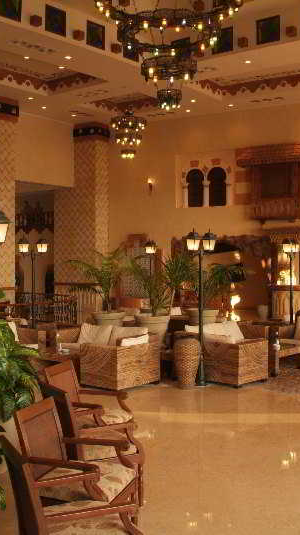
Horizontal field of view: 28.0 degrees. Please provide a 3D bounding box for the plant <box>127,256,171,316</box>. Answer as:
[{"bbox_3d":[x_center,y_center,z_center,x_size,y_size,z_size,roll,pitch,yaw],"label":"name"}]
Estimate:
[{"bbox_3d":[-0.029,0.370,11.700,0.897,1.190,0.877,0,1,0],"label":"plant"}]

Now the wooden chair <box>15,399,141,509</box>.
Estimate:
[{"bbox_3d":[-0.513,1.472,4.240,0.720,0.940,0.610,1,1,23],"label":"wooden chair"}]

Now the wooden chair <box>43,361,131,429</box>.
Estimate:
[{"bbox_3d":[-0.501,1.205,4.700,0.680,0.900,0.600,0,1,20],"label":"wooden chair"}]

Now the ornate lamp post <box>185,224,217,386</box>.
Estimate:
[{"bbox_3d":[0.694,0.543,8.250,0.220,2.150,0.540,1,1,35],"label":"ornate lamp post"}]

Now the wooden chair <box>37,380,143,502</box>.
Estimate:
[{"bbox_3d":[-0.493,1.456,5.000,0.680,0.940,0.610,-1,1,-29],"label":"wooden chair"}]

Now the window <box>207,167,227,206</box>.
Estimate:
[{"bbox_3d":[2.139,-2.576,19.142,0.660,1.250,0.150,1,1,27],"label":"window"}]

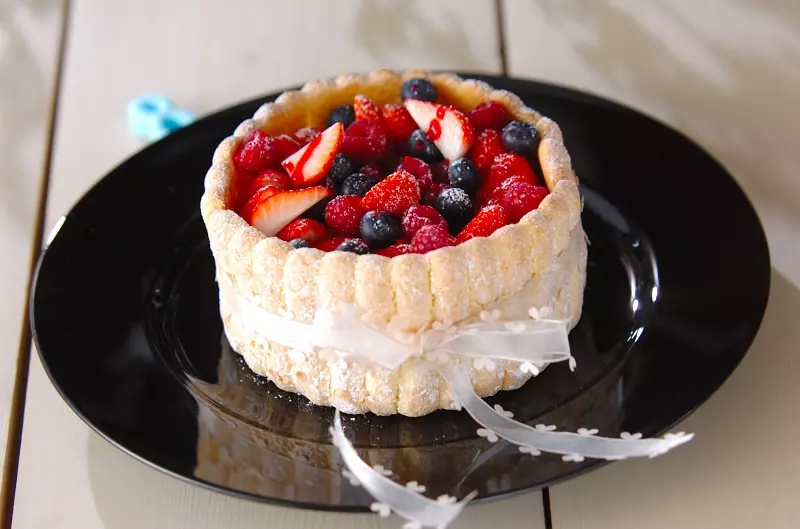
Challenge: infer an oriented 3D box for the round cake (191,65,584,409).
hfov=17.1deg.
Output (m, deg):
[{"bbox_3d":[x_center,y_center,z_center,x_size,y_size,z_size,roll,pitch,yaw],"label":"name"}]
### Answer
[{"bbox_3d":[-0.002,-0.013,1.100,0.157,0.069,0.157,-3,37,2],"label":"round cake"}]

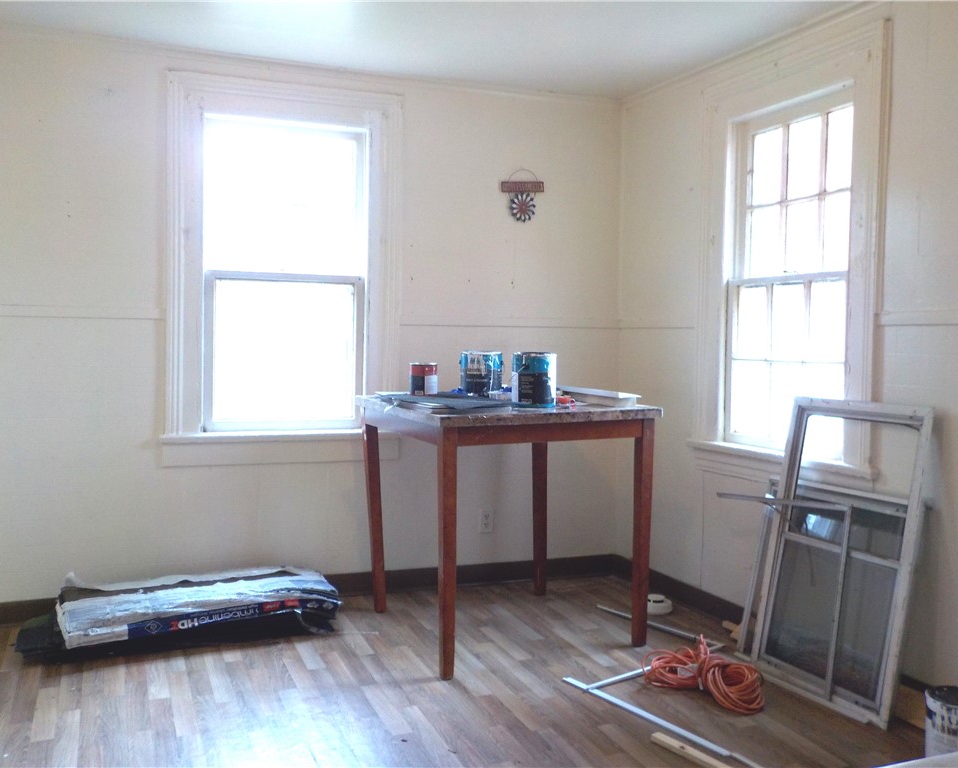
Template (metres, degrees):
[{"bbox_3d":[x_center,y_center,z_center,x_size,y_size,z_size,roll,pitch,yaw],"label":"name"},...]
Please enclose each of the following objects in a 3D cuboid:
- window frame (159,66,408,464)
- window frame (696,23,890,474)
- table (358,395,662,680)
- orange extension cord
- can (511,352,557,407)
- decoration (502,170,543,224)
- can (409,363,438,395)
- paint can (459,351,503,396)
[{"bbox_3d":[-0.822,-0.505,3.814,0.985,1.545,0.110,0,3,-19],"label":"window frame"},{"bbox_3d":[1.147,-0.462,3.378,0.110,1.520,0.960,-1,3,-24],"label":"window frame"},{"bbox_3d":[0.089,0.535,3.575,0.912,0.914,0.912,-1,3,-25],"label":"table"},{"bbox_3d":[0.754,0.964,3.003,0.410,0.130,0.280,2,3,31],"label":"orange extension cord"},{"bbox_3d":[0.212,-0.017,3.393,0.172,0.195,0.172,1,3,4],"label":"can"},{"bbox_3d":[0.205,-0.874,4.115,0.210,0.235,0.030,0,3,-19],"label":"decoration"},{"bbox_3d":[-0.219,-0.018,3.544,0.109,0.124,0.109,1,3,0],"label":"can"},{"bbox_3d":[0.012,-0.040,3.653,0.172,0.190,0.172,1,3,0],"label":"paint can"}]

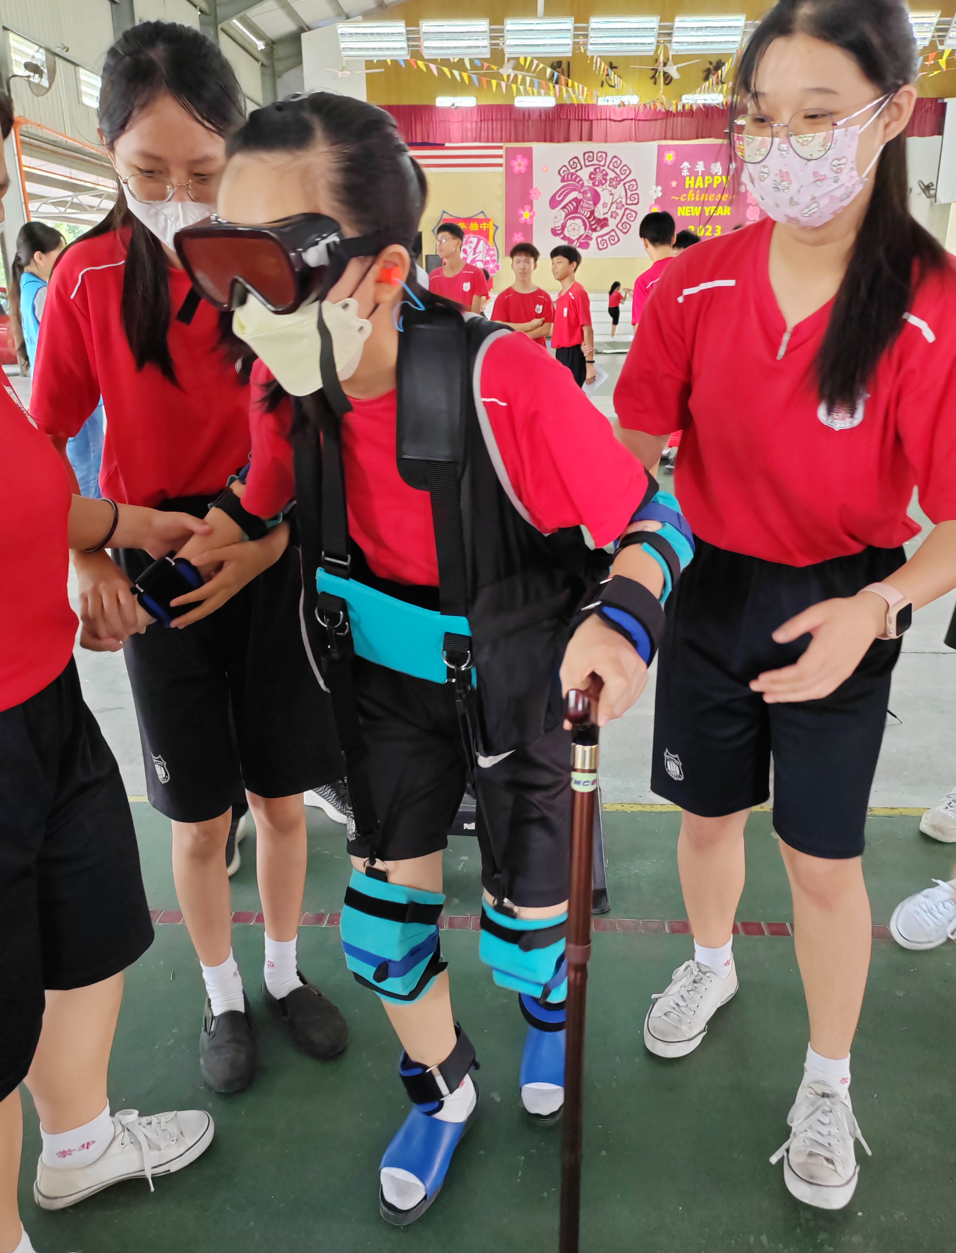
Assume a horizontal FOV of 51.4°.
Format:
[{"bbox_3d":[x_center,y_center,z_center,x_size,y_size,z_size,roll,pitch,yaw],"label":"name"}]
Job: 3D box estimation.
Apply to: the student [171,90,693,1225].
[{"bbox_3d":[-0.016,0.136,1.293,0.520,1.470,0.580,9,21,27],"label":"student"}]

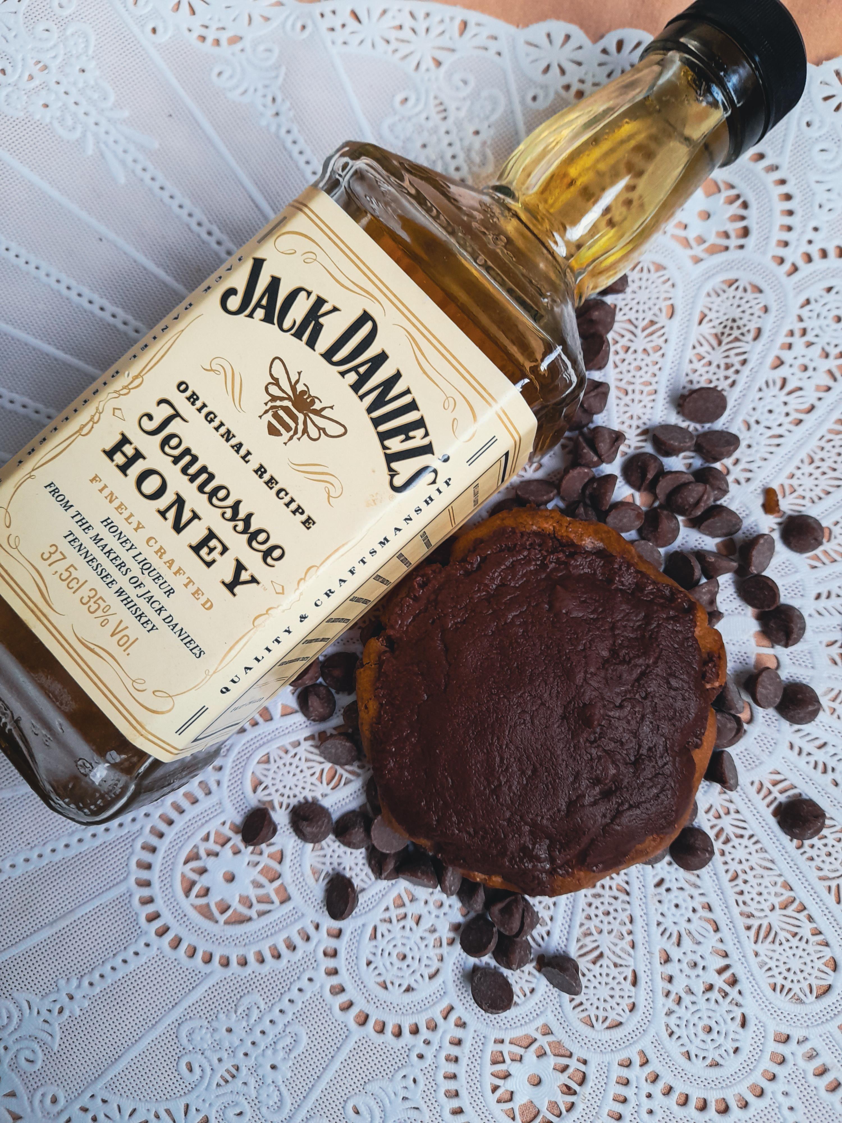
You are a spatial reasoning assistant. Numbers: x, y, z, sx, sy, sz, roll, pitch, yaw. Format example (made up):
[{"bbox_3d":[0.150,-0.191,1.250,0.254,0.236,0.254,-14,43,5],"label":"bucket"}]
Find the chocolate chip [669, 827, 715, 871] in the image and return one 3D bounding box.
[{"bbox_3d":[0.066,0.069,0.192,0.011,0.007,0.011,-4,85,-16],"label":"chocolate chip"}]

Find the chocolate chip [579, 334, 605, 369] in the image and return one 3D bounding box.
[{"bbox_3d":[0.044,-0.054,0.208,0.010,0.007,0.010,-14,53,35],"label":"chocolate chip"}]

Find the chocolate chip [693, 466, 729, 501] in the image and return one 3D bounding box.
[{"bbox_3d":[0.072,-0.019,0.198,0.010,0.007,0.010,0,88,-3],"label":"chocolate chip"}]

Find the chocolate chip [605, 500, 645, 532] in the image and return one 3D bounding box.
[{"bbox_3d":[0.051,-0.012,0.201,0.010,0.010,0.007,10,43,11],"label":"chocolate chip"}]

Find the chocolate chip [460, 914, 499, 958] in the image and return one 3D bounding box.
[{"bbox_3d":[0.015,0.090,0.193,0.010,0.007,0.010,-20,50,25],"label":"chocolate chip"}]

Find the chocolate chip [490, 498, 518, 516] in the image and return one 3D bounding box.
[{"bbox_3d":[0.022,-0.012,0.201,0.010,0.007,0.010,0,86,3],"label":"chocolate chip"}]

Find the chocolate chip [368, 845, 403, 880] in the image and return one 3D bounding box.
[{"bbox_3d":[-0.009,0.075,0.198,0.010,0.007,0.010,0,92,4],"label":"chocolate chip"}]

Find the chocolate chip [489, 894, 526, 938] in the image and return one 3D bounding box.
[{"bbox_3d":[0.020,0.083,0.191,0.007,0.010,0.010,13,86,-19],"label":"chocolate chip"}]

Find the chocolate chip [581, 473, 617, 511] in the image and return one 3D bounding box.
[{"bbox_3d":[0.045,-0.018,0.205,0.007,0.010,0.010,18,64,-1],"label":"chocolate chip"}]

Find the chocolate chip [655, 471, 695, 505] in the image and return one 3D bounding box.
[{"bbox_3d":[0.062,-0.018,0.201,0.010,0.007,0.010,0,111,0],"label":"chocolate chip"}]

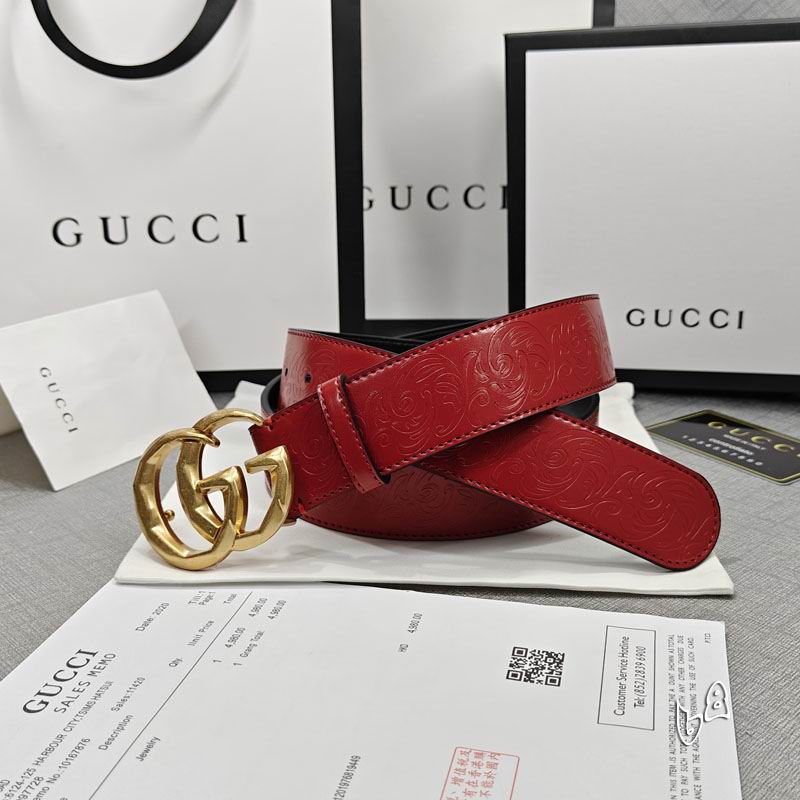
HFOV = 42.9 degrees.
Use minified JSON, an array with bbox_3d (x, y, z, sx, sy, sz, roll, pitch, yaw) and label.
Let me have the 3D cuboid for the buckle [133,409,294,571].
[{"bbox_3d":[-0.072,0.035,0.392,0.070,0.056,0.015,-22,-3,22],"label":"buckle"}]

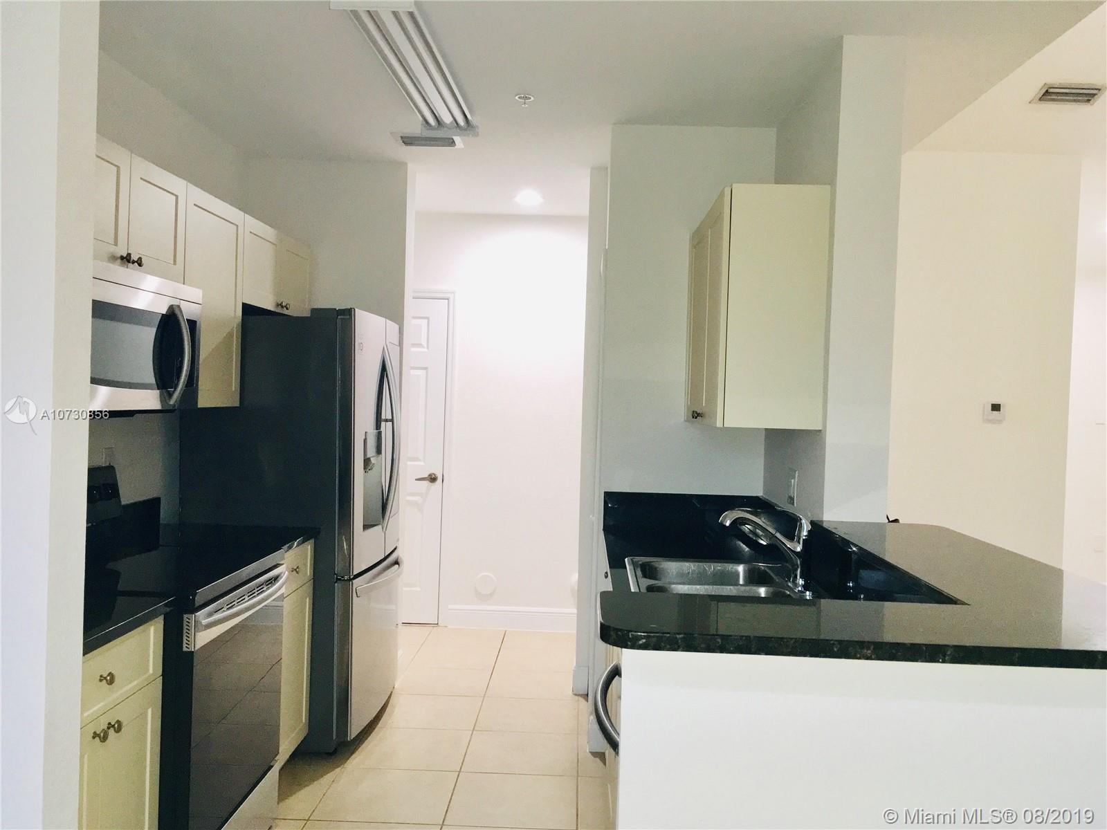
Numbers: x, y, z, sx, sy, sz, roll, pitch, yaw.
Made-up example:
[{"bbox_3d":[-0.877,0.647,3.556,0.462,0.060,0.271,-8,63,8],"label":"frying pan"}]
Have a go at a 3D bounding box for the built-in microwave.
[{"bbox_3d":[-1.383,-0.218,2.721,0.435,0.405,0.760,2,1,2],"label":"built-in microwave"}]

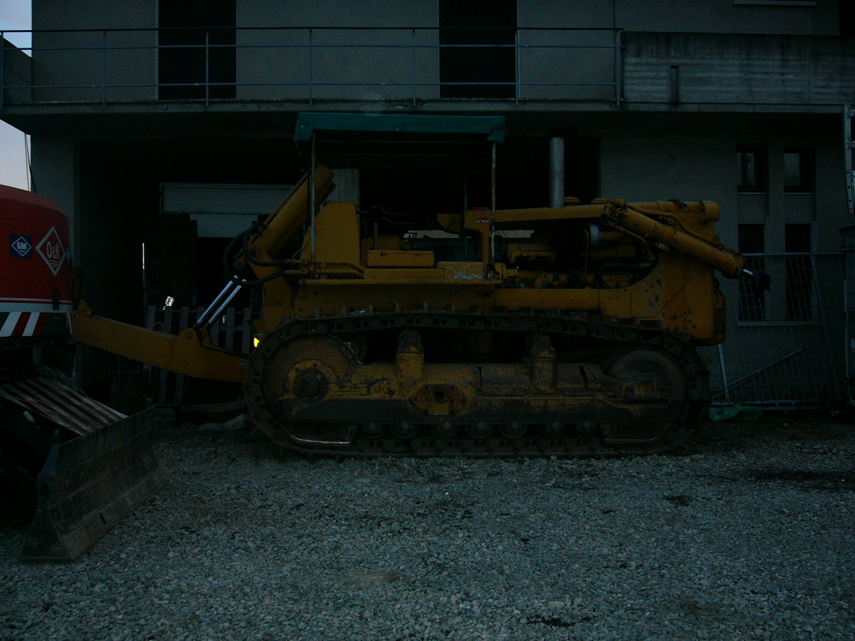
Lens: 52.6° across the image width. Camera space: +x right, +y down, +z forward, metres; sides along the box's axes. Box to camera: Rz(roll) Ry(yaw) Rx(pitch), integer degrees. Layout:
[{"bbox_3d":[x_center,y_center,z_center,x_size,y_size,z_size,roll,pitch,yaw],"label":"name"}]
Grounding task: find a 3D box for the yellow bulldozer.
[{"bbox_3d":[-0.200,-0.430,9.900,7.850,3.490,2.950,0,0,-4],"label":"yellow bulldozer"}]

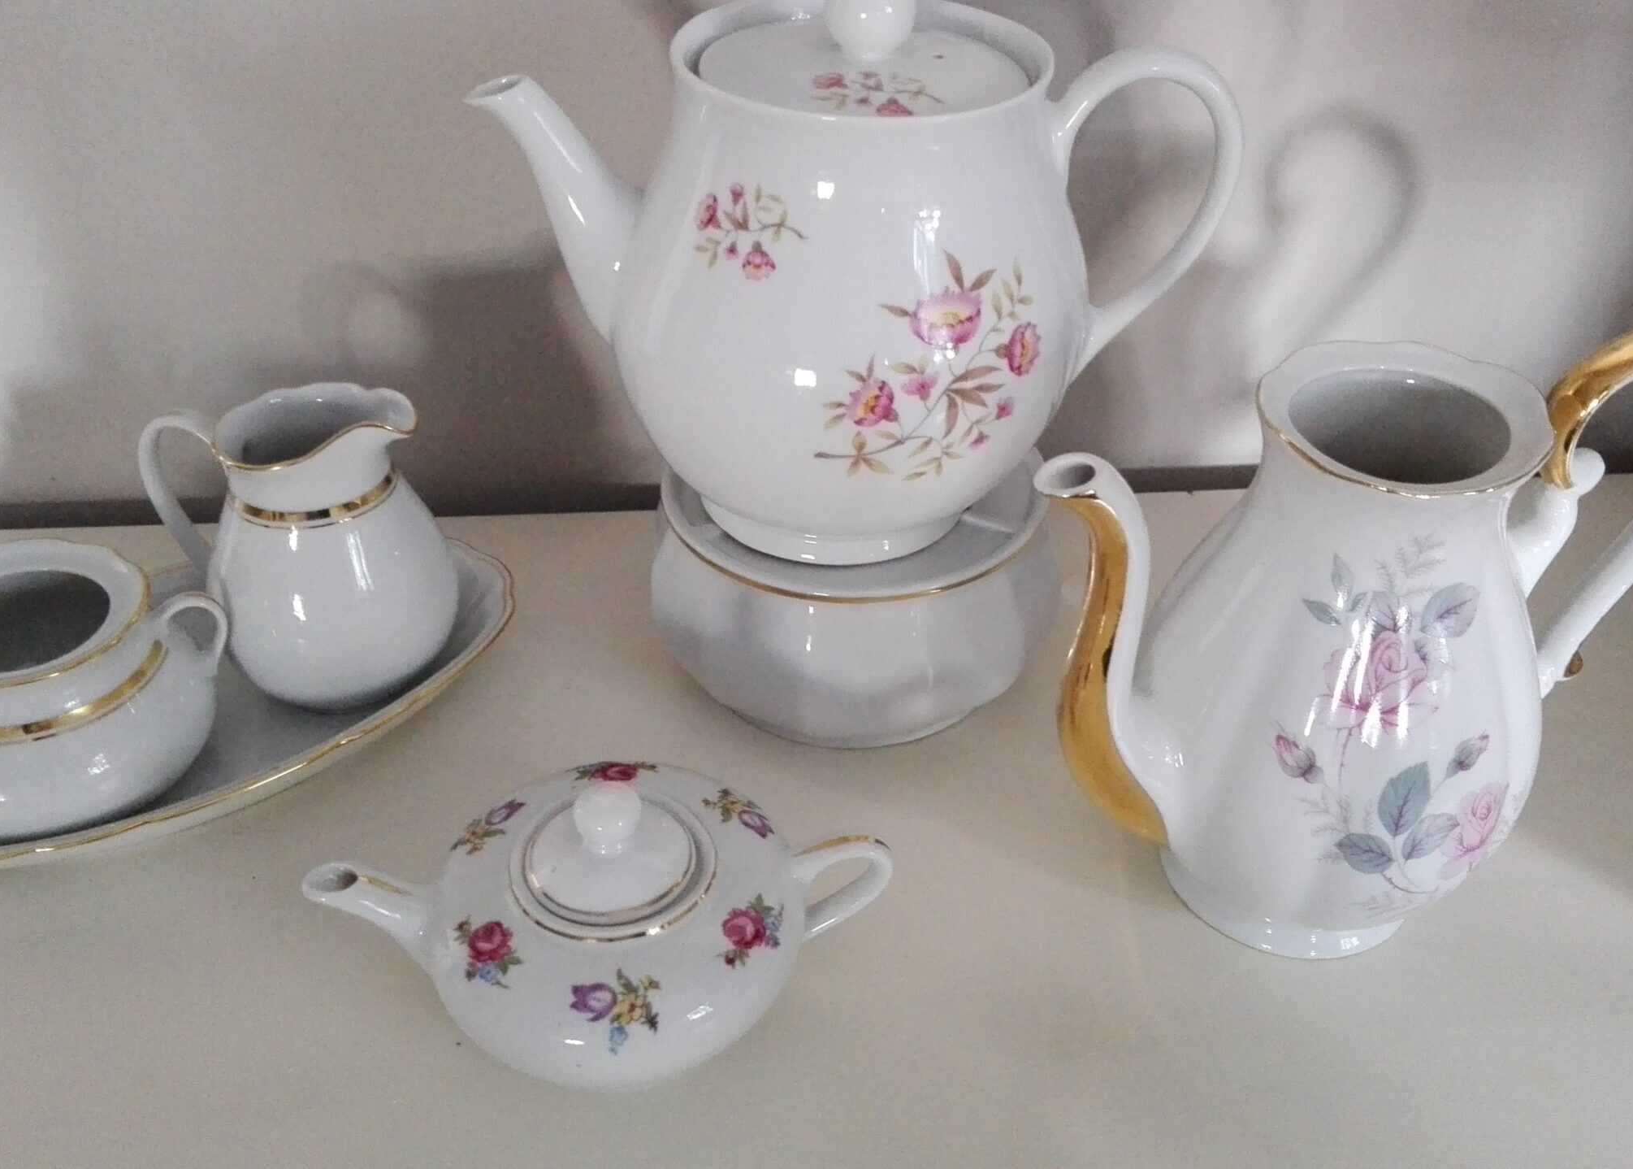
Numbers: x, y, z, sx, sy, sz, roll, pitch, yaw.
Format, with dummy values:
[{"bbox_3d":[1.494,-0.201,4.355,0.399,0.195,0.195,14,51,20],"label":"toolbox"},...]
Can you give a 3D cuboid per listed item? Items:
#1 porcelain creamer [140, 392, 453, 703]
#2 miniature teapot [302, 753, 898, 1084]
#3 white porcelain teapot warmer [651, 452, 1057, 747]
[{"bbox_3d":[-0.181,-0.013,0.522,0.102,0.104,0.078,4,37,5],"label":"porcelain creamer"},{"bbox_3d":[-0.060,0.087,0.420,0.164,0.076,0.105,-2,37,-2],"label":"miniature teapot"},{"bbox_3d":[0.013,-0.006,0.527,0.143,0.075,0.143,1,37,0],"label":"white porcelain teapot warmer"}]

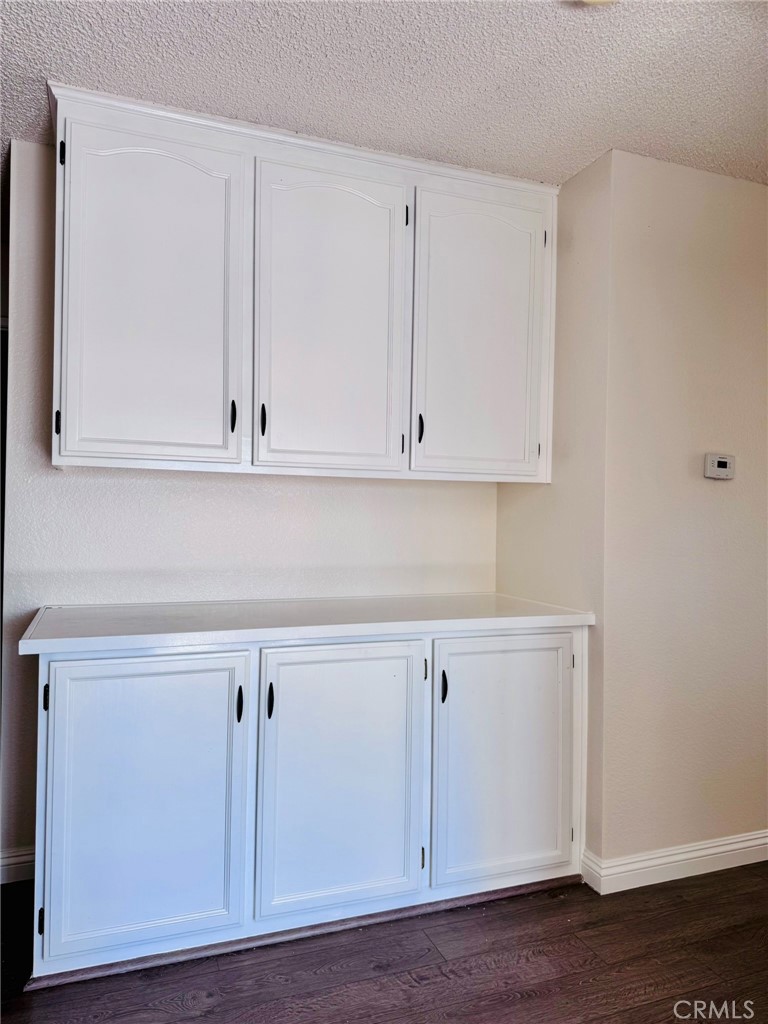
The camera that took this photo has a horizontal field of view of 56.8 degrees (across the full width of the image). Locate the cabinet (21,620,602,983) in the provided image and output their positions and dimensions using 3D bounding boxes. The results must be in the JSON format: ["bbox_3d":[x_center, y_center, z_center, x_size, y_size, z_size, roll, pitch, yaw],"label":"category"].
[{"bbox_3d":[-0.217,0.784,2.389,1.710,0.907,0.630,1,0,-21],"label":"cabinet"}]

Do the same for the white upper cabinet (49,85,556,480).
[{"bbox_3d":[-0.225,-0.662,2.492,1.685,1.084,0.400,1,0,-21],"label":"white upper cabinet"}]

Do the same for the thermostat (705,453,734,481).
[{"bbox_3d":[1.173,-0.157,2.477,0.110,0.083,0.026,1,0,-21],"label":"thermostat"}]

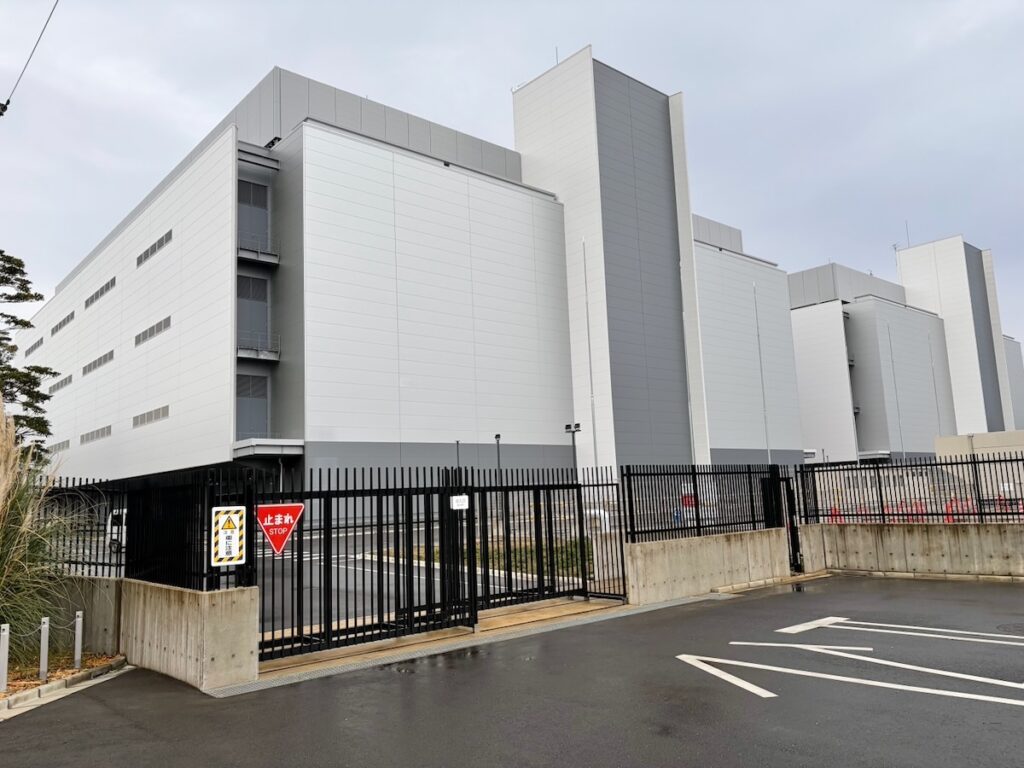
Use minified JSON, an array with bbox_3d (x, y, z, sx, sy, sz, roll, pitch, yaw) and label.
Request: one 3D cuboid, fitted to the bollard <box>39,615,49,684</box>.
[{"bbox_3d":[-5.518,3.117,9.063,0.056,0.709,0.056,-2,-9,-4],"label":"bollard"}]

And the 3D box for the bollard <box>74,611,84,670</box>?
[{"bbox_3d":[-5.578,3.292,9.892,0.056,0.706,0.056,-2,-9,-4],"label":"bollard"}]

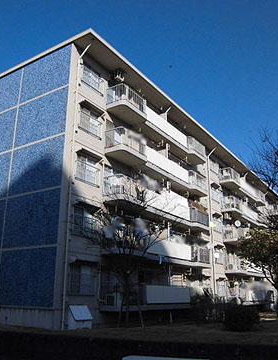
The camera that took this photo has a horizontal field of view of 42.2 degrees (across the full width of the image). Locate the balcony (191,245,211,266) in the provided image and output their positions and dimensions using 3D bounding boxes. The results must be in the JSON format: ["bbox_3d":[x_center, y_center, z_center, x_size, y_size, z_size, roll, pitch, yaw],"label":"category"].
[{"bbox_3d":[3.860,5.371,24.990,1.245,1.272,2.650,-11,-21,32],"label":"balcony"}]

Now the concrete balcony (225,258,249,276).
[{"bbox_3d":[8.772,7.772,32.166,1.180,1.370,2.750,-11,-21,32],"label":"concrete balcony"}]

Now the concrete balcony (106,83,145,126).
[{"bbox_3d":[-0.603,-4.331,21.047,1.245,1.352,2.491,-11,-21,32],"label":"concrete balcony"}]

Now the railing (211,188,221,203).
[{"bbox_3d":[6.979,1.444,32.215,0.200,0.990,1.900,-11,-21,32],"label":"railing"}]

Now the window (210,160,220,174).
[{"bbox_3d":[6.937,-1.165,33.052,0.200,1.170,1.900,-11,-21,32],"label":"window"}]

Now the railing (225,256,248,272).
[{"bbox_3d":[8.657,7.417,31.735,1.192,1.007,2.358,-11,-21,32],"label":"railing"}]

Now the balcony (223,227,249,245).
[{"bbox_3d":[8.733,5.084,32.615,1.245,1.272,2.624,-11,-21,32],"label":"balcony"}]

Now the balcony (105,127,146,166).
[{"bbox_3d":[-0.621,-1.708,19.323,1.120,1.300,2.340,-11,-21,32],"label":"balcony"}]

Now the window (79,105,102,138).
[{"bbox_3d":[-2.495,-3.001,18.876,0.159,1.272,1.775,-11,-21,32],"label":"window"}]

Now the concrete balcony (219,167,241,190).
[{"bbox_3d":[8.777,0.050,34.565,1.180,1.400,2.650,-11,-21,32],"label":"concrete balcony"}]

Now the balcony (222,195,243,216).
[{"bbox_3d":[8.767,2.582,33.764,1.180,1.370,2.650,-11,-21,32],"label":"balcony"}]

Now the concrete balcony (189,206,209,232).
[{"bbox_3d":[3.861,2.895,25.900,1.180,1.350,3.300,-11,-21,32],"label":"concrete balcony"}]

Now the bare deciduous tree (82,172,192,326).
[{"bbox_3d":[-0.066,2.715,14.582,4.100,5.950,3.900,0,-17,0],"label":"bare deciduous tree"}]

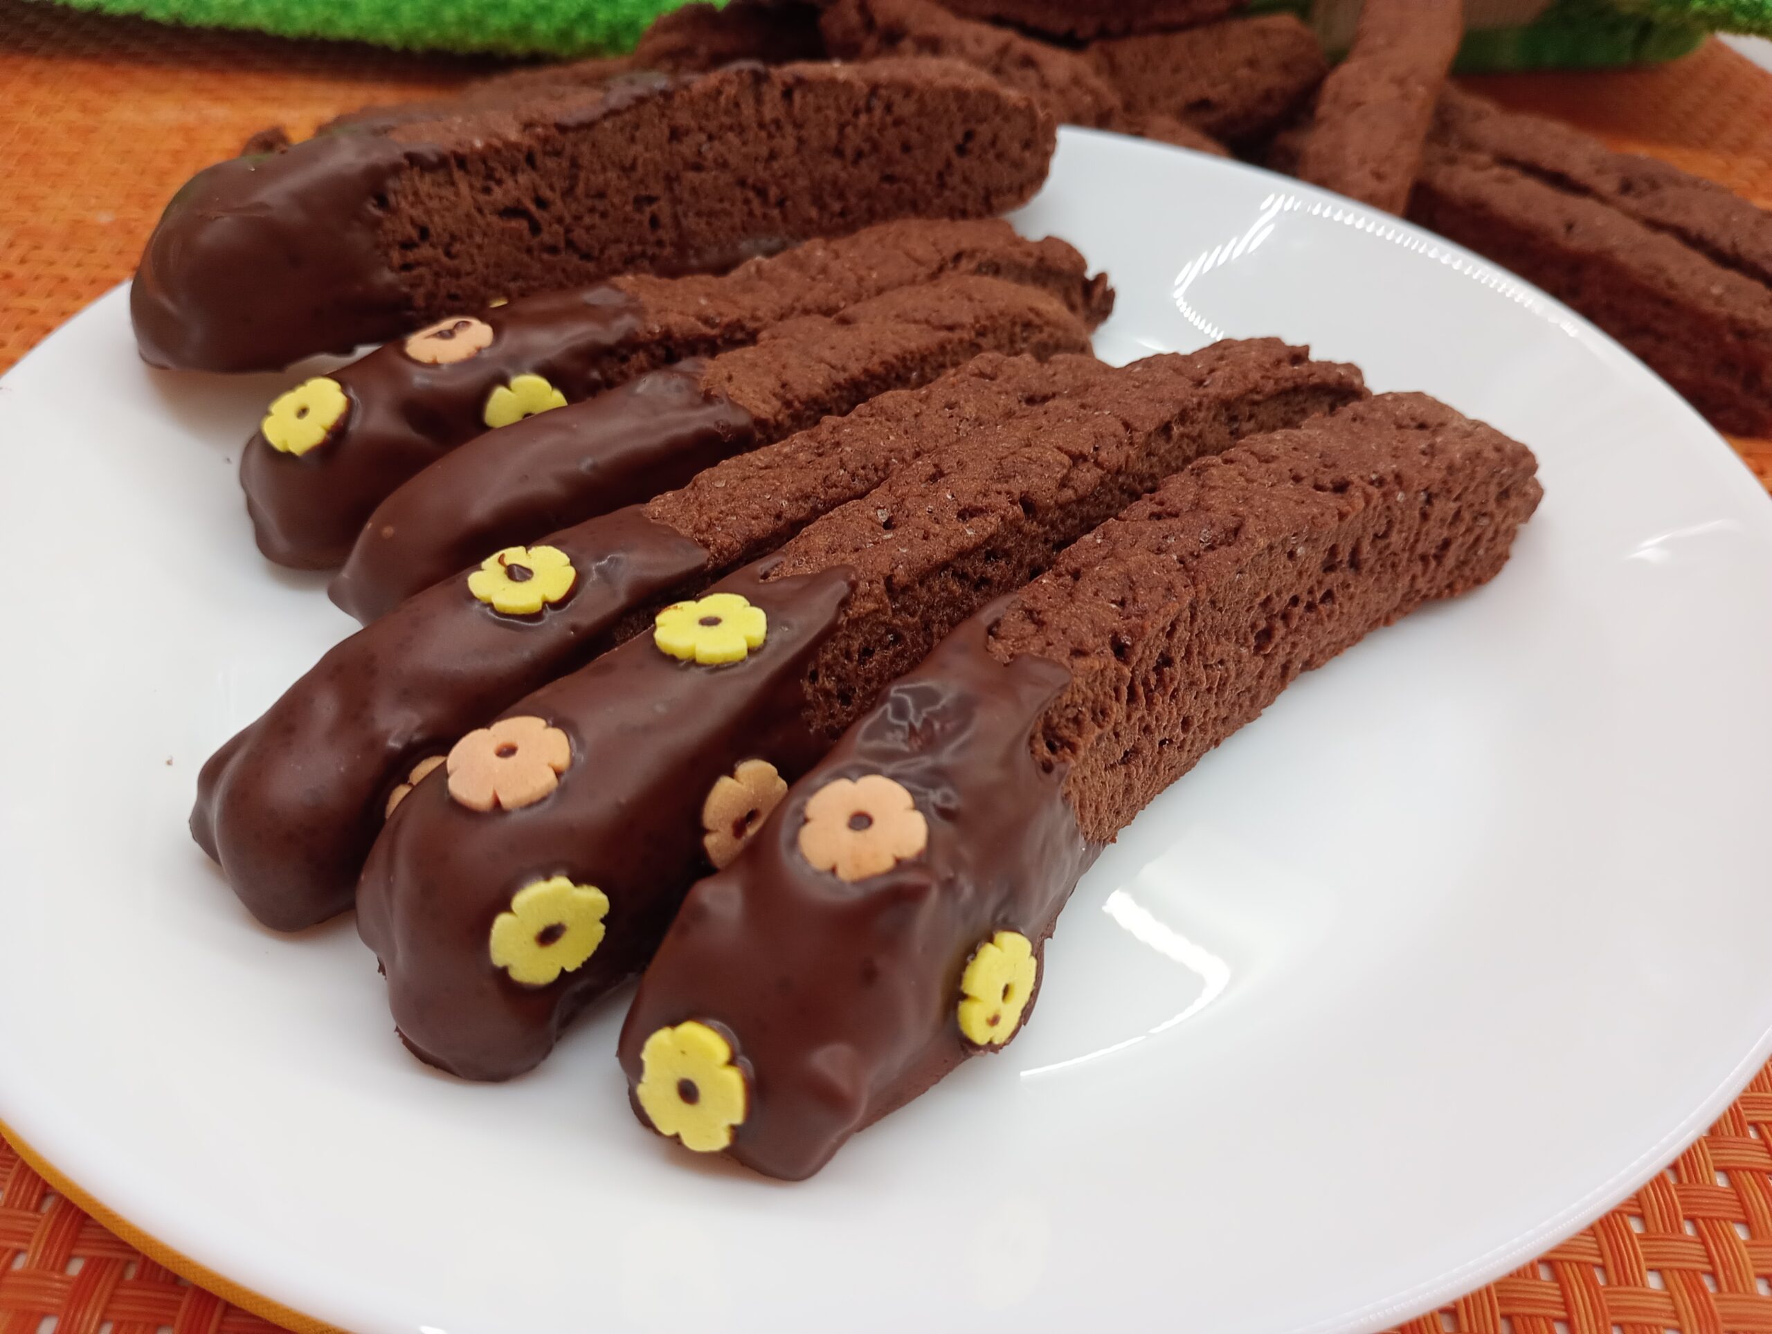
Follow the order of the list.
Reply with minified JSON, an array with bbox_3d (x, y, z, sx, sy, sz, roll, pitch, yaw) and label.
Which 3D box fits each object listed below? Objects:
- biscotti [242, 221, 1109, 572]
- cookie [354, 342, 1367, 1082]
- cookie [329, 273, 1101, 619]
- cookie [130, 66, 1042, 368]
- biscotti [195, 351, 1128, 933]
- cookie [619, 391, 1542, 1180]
[{"bbox_3d":[-0.021,-0.040,0.191,0.115,0.024,0.016,-19,47,-22],"label":"biscotti"},{"bbox_3d":[0.007,-0.005,0.151,0.120,0.028,0.018,-31,53,-31],"label":"cookie"},{"bbox_3d":[-0.018,-0.029,0.180,0.098,0.023,0.016,-19,47,-22],"label":"cookie"},{"bbox_3d":[-0.035,-0.069,0.205,0.128,0.026,0.018,-16,46,-20],"label":"cookie"},{"bbox_3d":[-0.017,-0.008,0.155,0.105,0.025,0.016,-27,51,-29],"label":"biscotti"},{"bbox_3d":[0.029,0.001,0.146,0.020,0.026,0.118,35,52,30],"label":"cookie"}]

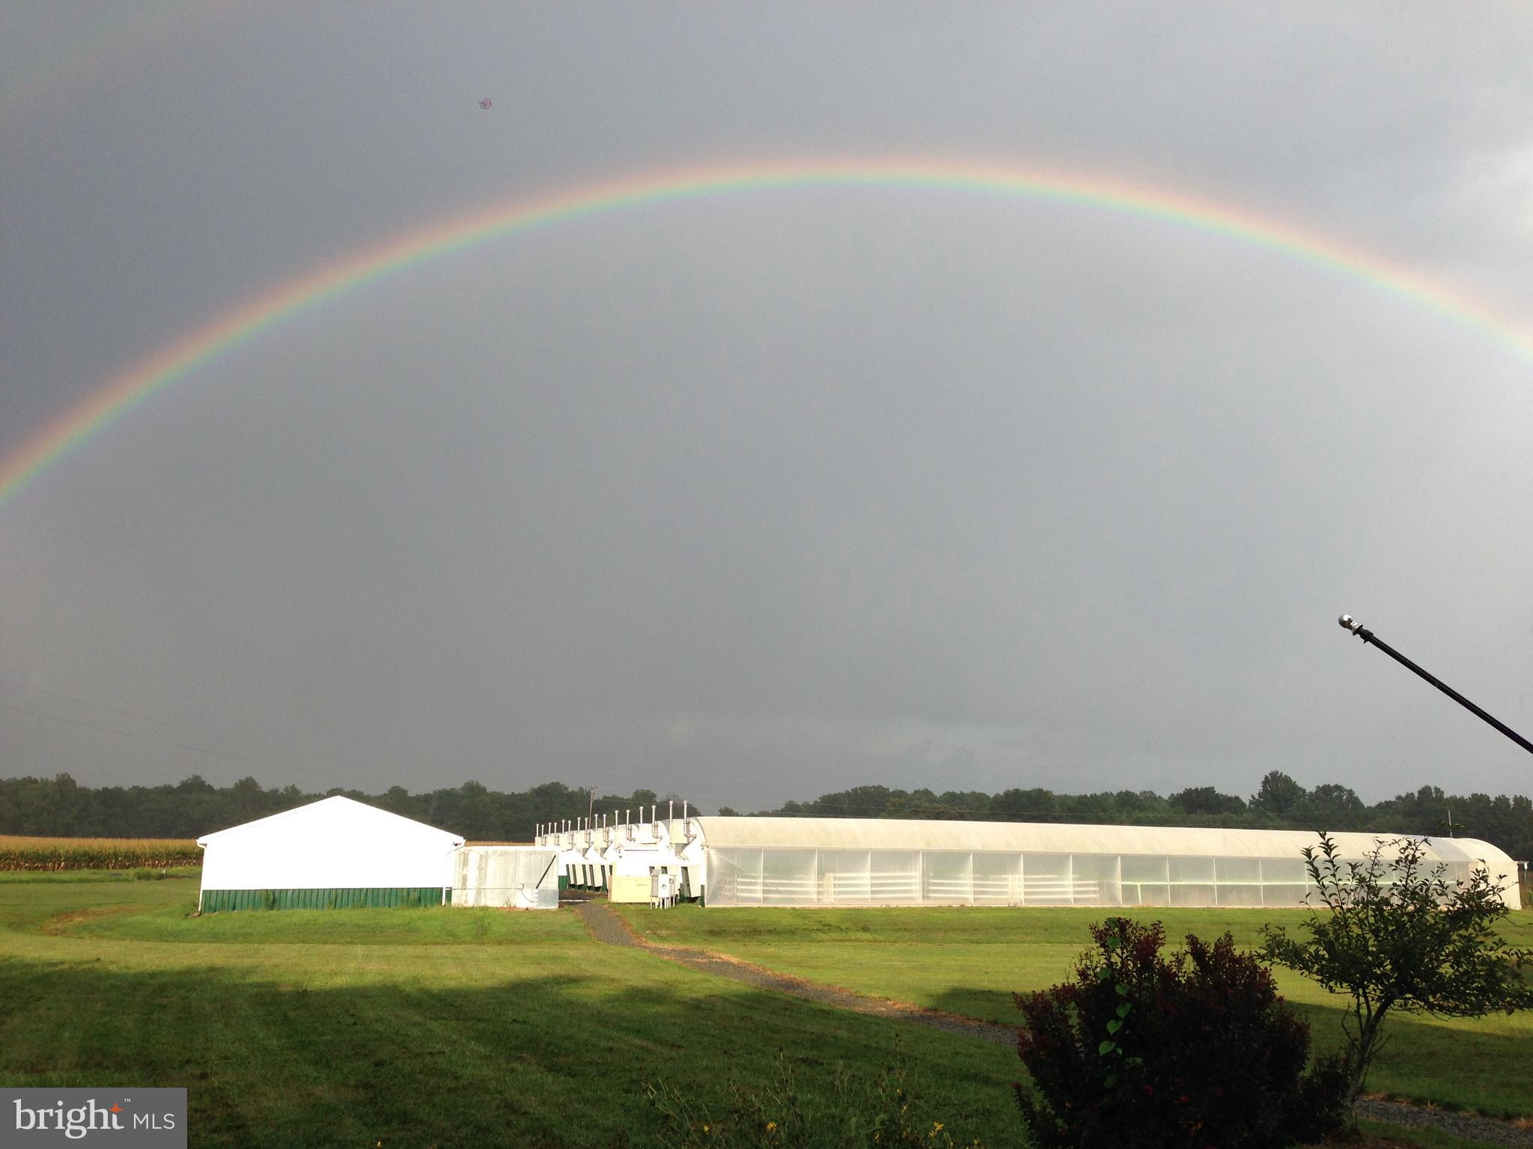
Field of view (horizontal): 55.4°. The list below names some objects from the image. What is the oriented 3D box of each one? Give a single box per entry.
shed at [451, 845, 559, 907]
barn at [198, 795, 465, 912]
[{"bbox_3d":[-11.014,12.539,60.472,4.270,2.520,3.200,4,-12,-19],"label":"shed"},{"bbox_3d":[-18.819,11.967,62.468,9.950,4.480,12.500,4,-12,-19],"label":"barn"}]

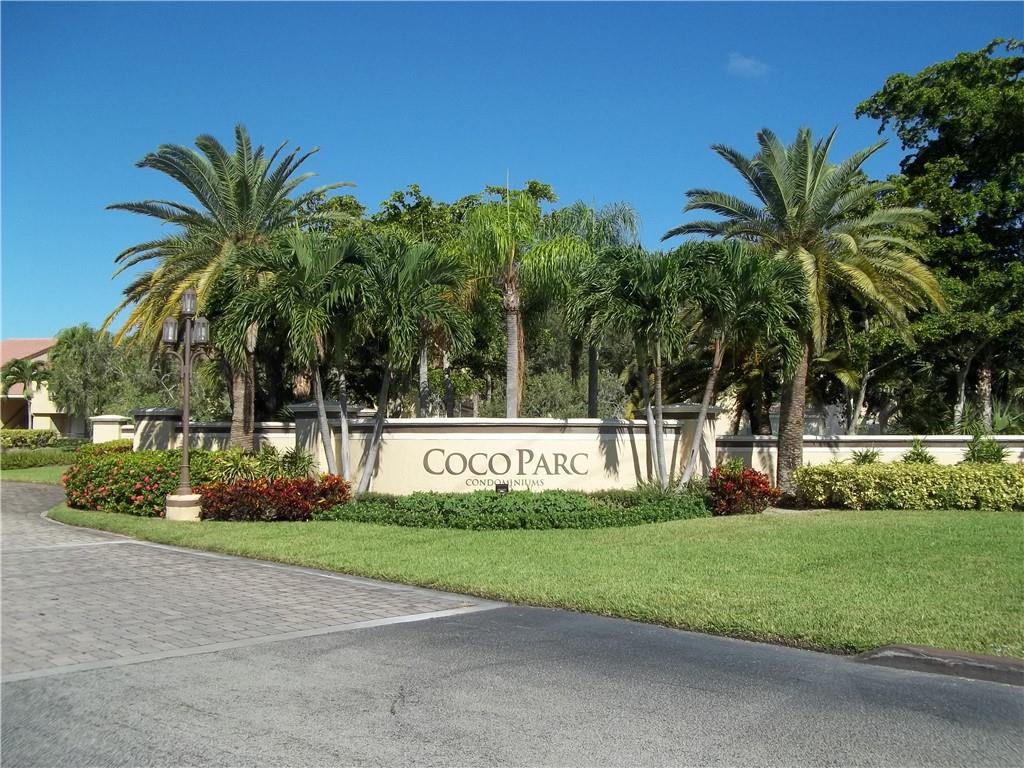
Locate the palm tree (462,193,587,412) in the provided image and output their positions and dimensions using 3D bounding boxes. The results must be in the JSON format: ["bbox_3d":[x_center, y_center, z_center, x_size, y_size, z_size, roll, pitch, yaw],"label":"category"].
[{"bbox_3d":[0.388,-1.279,27.117,3.617,8.643,3.600,0,-3,0],"label":"palm tree"}]

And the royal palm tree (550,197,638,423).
[{"bbox_3d":[2.631,-1.342,30.125,2.934,9.111,3.100,0,-3,0],"label":"royal palm tree"}]

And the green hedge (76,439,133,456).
[{"bbox_3d":[-8.340,1.695,19.432,1.400,1.150,1.000,0,-4,0],"label":"green hedge"}]

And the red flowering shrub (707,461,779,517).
[{"bbox_3d":[4.576,2.051,18.714,1.463,1.035,1.300,0,-3,0],"label":"red flowering shrub"}]

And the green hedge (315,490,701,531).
[{"bbox_3d":[0.000,2.192,17.003,7.400,0.570,2.800,0,-3,0],"label":"green hedge"}]

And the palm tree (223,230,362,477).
[{"bbox_3d":[-4.398,-0.283,18.947,2.725,5.722,2.600,0,-3,0],"label":"palm tree"}]

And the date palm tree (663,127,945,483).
[{"bbox_3d":[7.064,-1.772,22.938,6.834,9.091,6.600,0,-3,0],"label":"date palm tree"}]

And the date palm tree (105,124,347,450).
[{"bbox_3d":[-6.964,-1.814,23.141,6.022,9.218,6.000,0,-3,0],"label":"date palm tree"}]

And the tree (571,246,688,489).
[{"bbox_3d":[2.365,-0.104,19.037,2.375,5.376,2.400,0,-3,0],"label":"tree"}]

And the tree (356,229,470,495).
[{"bbox_3d":[-1.962,-0.277,18.846,2.271,5.700,2.400,0,-3,0],"label":"tree"}]

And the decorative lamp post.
[{"bbox_3d":[-6.004,0.361,17.408,0.846,4.303,0.800,0,-3,0],"label":"decorative lamp post"}]

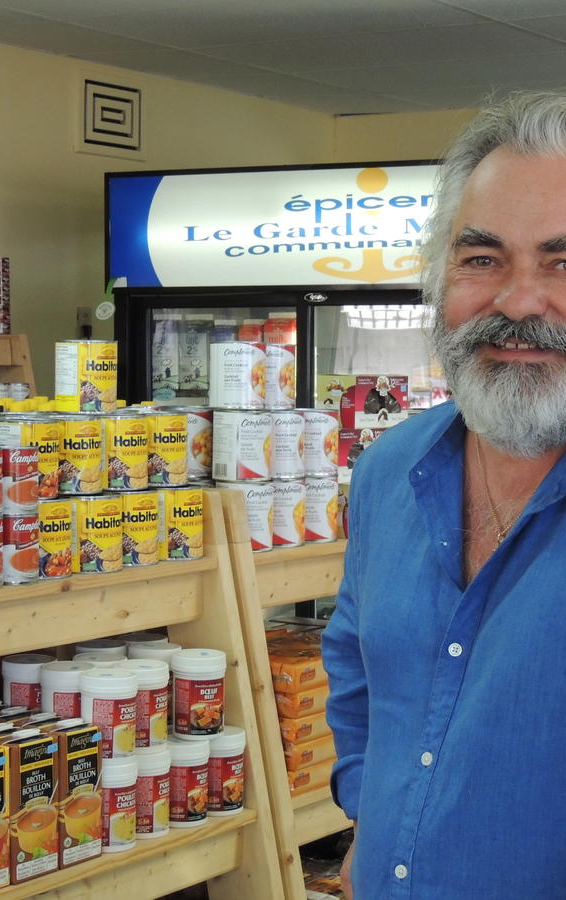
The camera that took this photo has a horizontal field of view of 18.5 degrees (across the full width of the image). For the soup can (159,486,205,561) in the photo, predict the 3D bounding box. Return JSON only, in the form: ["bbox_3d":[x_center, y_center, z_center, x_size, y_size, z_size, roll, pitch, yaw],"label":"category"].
[{"bbox_3d":[-0.186,0.122,2.927,0.103,0.119,0.103,0,3,0],"label":"soup can"}]

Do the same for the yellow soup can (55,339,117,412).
[{"bbox_3d":[-0.325,-0.120,2.870,0.102,0.119,0.102,0,3,0],"label":"yellow soup can"}]

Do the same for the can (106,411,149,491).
[{"bbox_3d":[-0.270,0.003,2.828,0.102,0.119,0.102,0,3,0],"label":"can"}]

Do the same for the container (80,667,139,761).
[{"bbox_3d":[-0.265,0.406,2.657,0.087,0.132,0.087,0,3,0],"label":"container"}]

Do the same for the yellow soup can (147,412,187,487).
[{"bbox_3d":[-0.211,-0.002,2.901,0.102,0.119,0.102,0,3,0],"label":"yellow soup can"}]

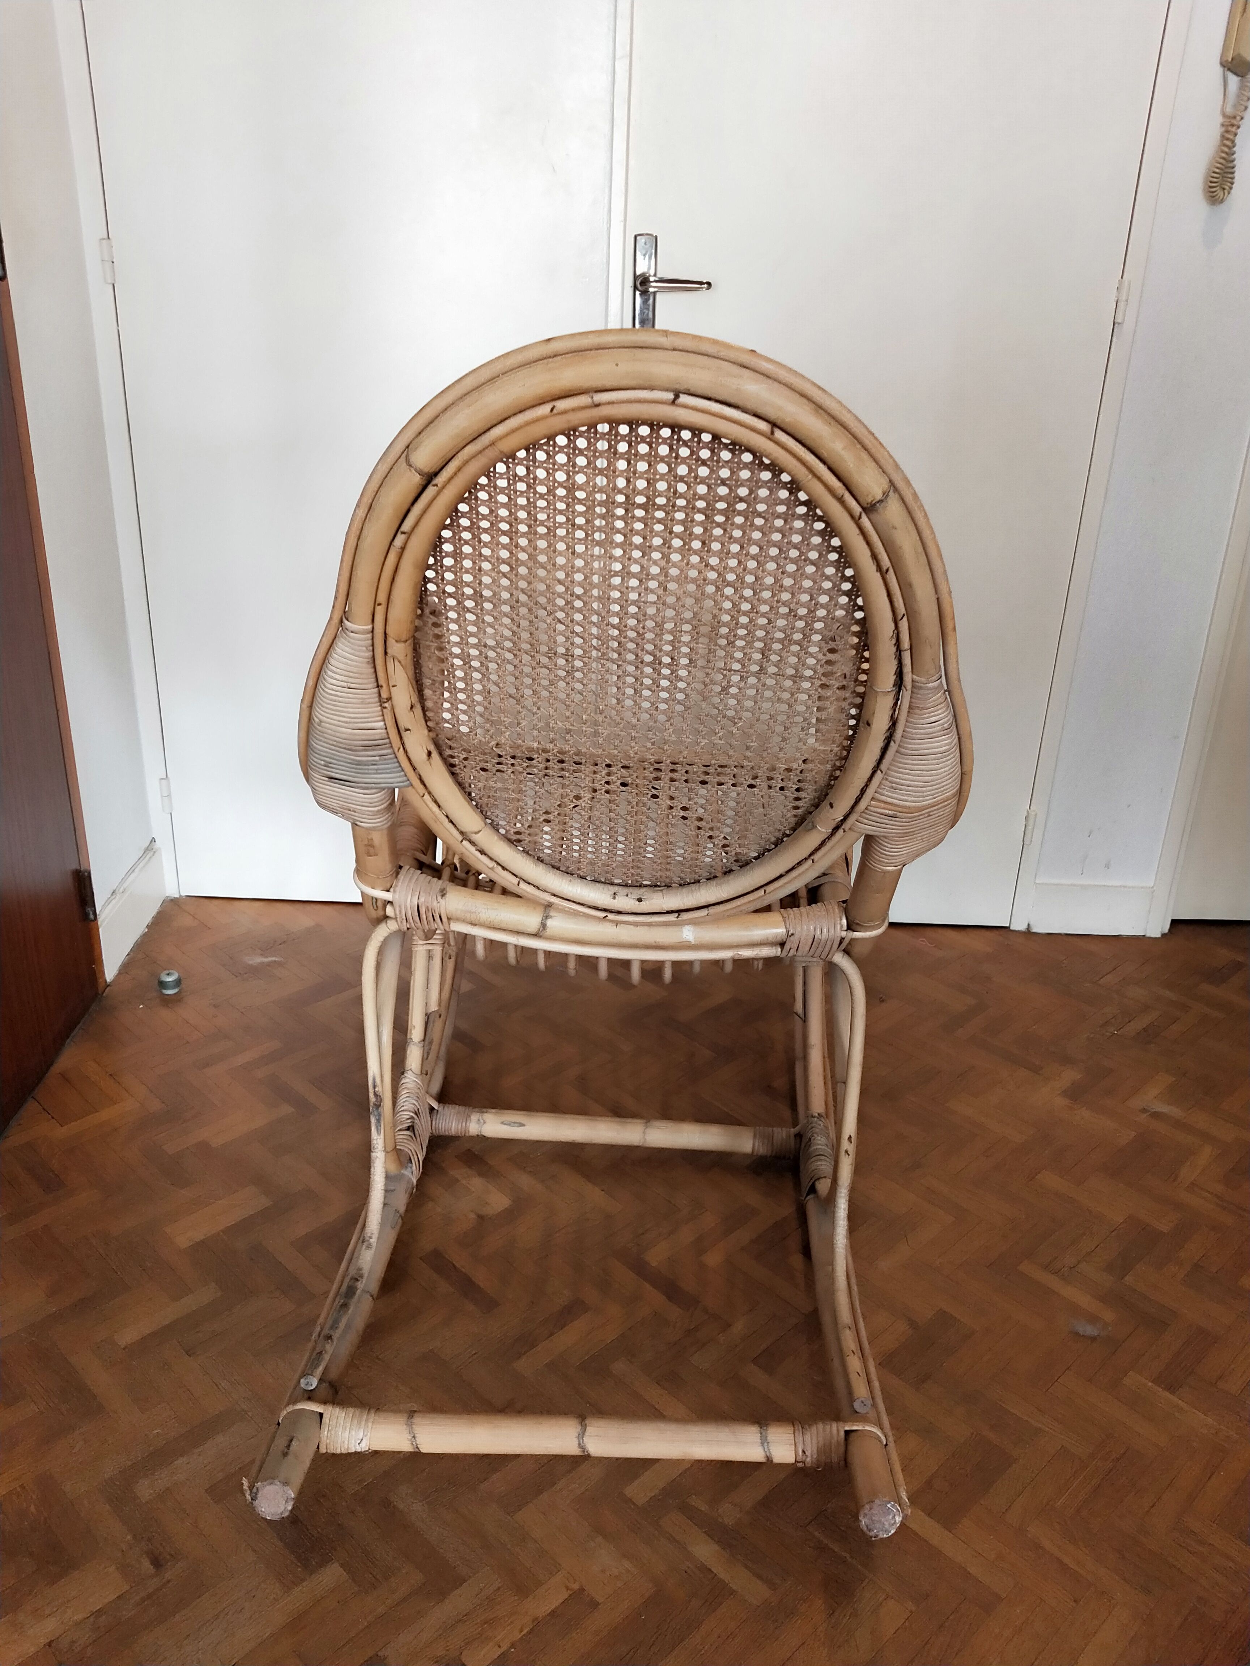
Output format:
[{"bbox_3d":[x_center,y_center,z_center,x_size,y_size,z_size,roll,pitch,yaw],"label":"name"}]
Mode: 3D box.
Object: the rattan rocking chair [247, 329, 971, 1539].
[{"bbox_3d":[0.000,0.003,1.137,0.590,0.905,0.910,3,20,3],"label":"rattan rocking chair"}]

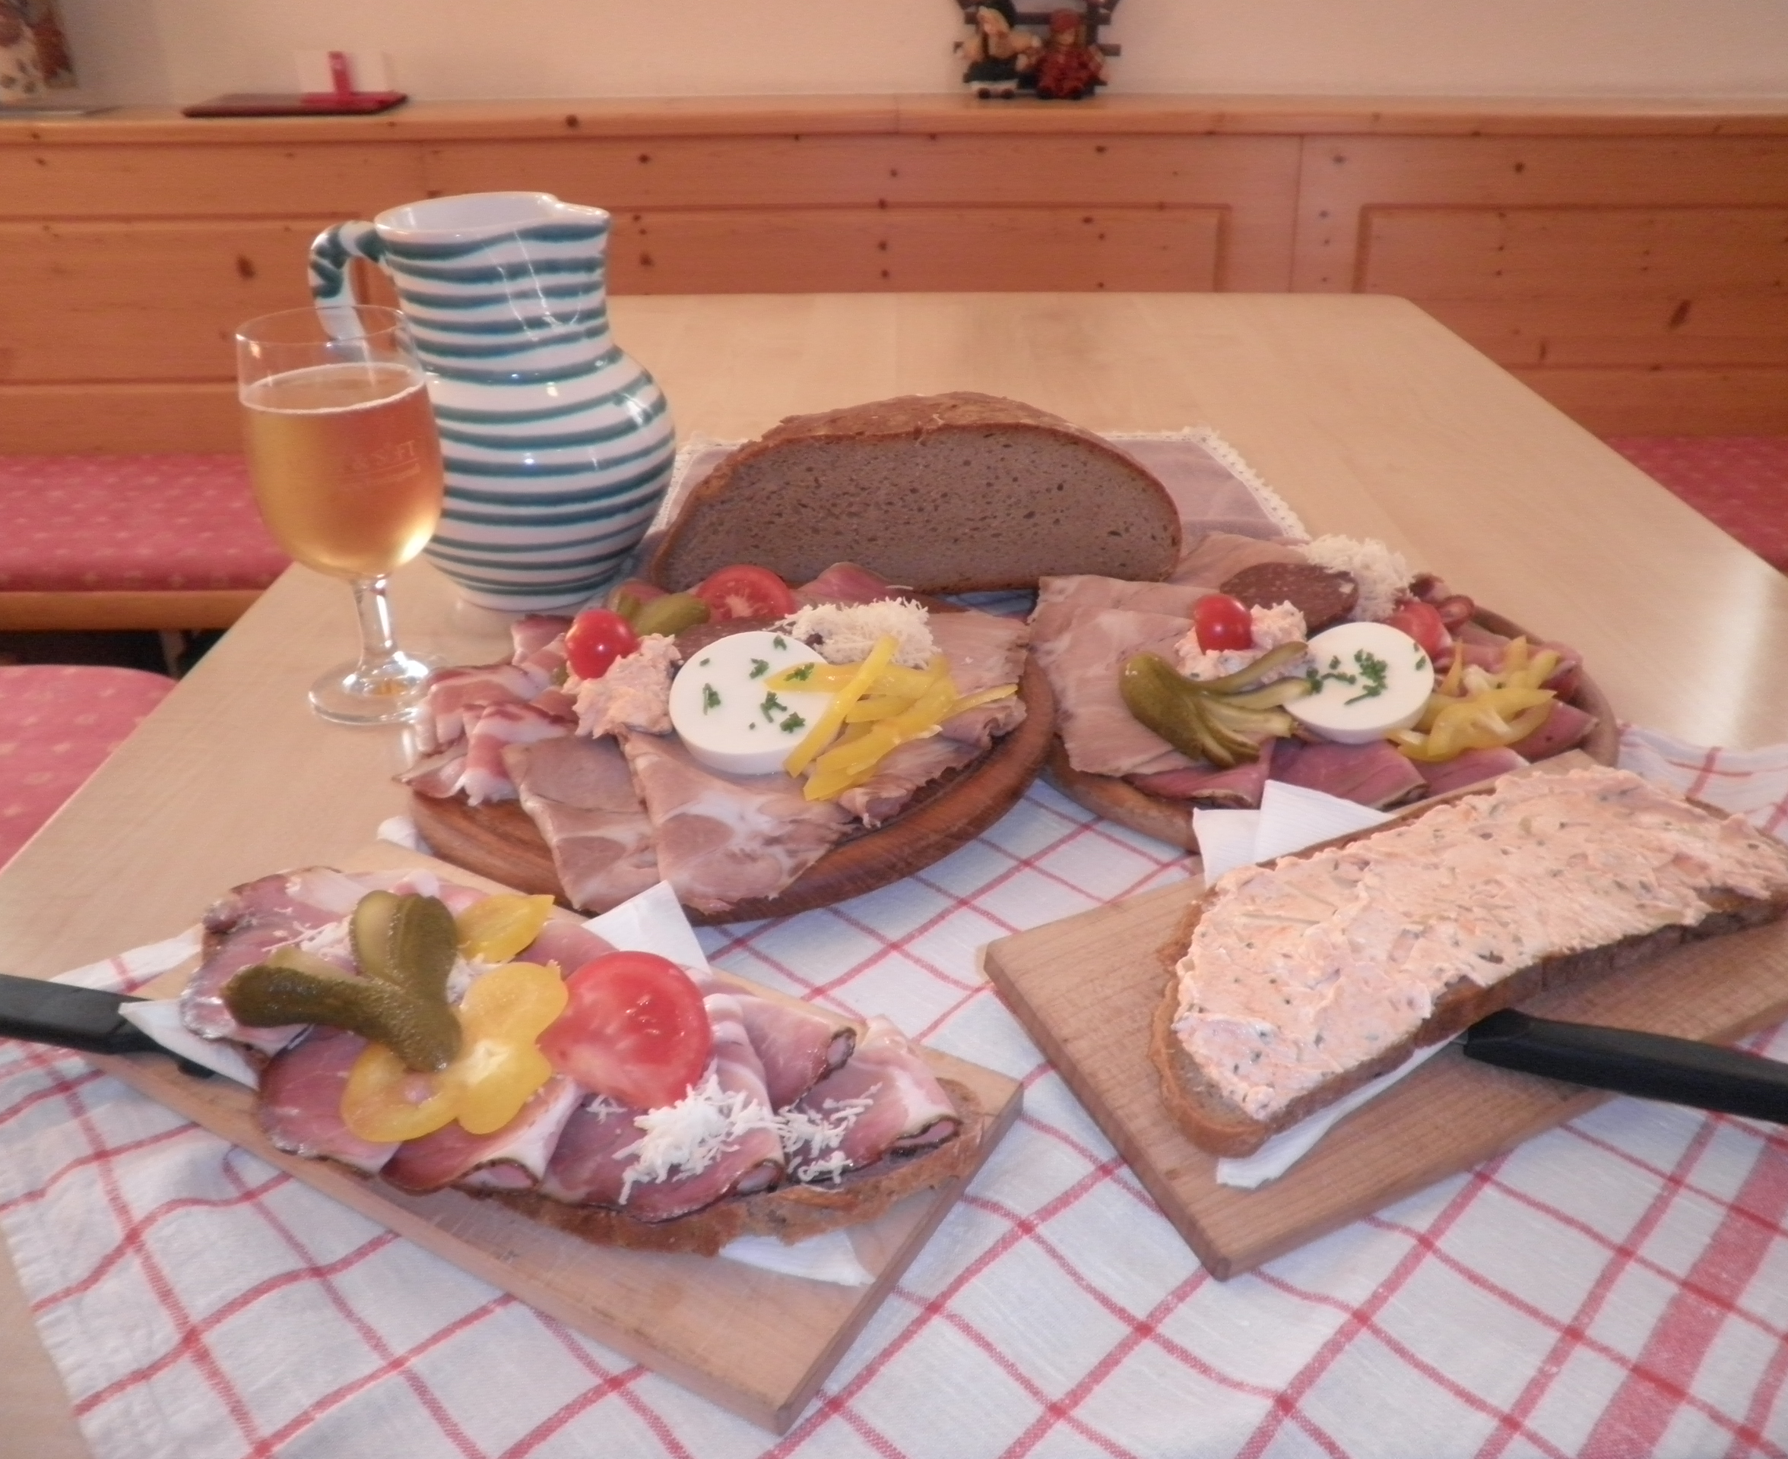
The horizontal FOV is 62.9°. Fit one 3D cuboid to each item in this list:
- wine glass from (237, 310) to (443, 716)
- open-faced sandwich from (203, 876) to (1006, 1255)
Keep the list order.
[{"bbox_3d":[-0.243,-0.094,0.663,0.082,0.180,0.082,0,29,0],"label":"wine glass"},{"bbox_3d":[-0.114,0.091,0.446,0.275,0.042,0.108,13,31,21],"label":"open-faced sandwich"}]

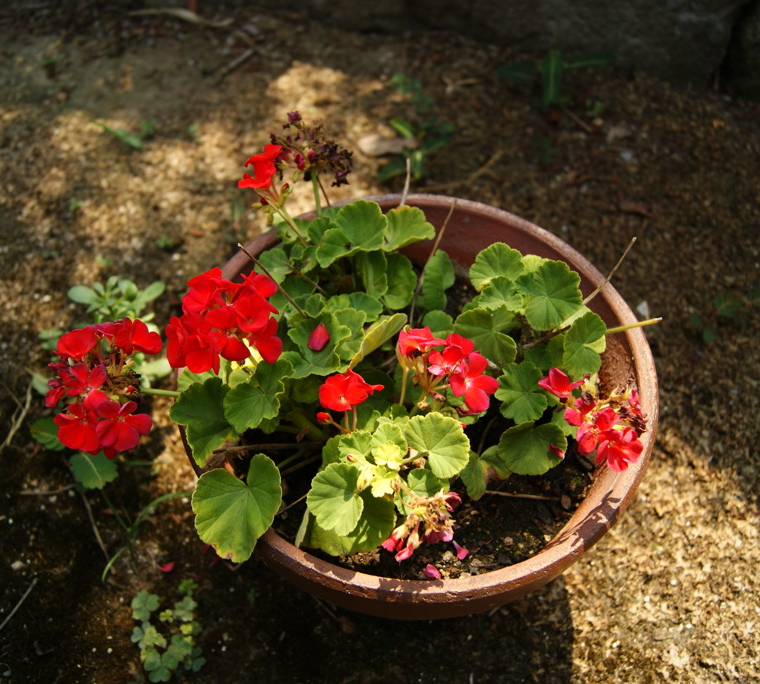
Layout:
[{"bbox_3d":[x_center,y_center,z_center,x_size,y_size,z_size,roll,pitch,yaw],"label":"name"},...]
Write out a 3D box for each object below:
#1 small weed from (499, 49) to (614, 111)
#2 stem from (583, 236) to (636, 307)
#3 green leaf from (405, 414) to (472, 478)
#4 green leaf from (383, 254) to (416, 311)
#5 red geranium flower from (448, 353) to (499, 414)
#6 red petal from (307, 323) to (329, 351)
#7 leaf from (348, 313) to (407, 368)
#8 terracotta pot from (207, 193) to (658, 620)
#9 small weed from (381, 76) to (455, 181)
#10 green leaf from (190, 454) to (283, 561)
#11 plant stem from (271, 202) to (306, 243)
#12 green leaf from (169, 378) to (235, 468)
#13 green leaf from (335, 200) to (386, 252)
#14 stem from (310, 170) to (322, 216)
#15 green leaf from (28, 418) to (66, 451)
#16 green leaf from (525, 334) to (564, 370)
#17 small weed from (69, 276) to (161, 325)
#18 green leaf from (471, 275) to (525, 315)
[{"bbox_3d":[0.227,-0.339,0.995,0.145,0.040,0.080,3,53,0],"label":"small weed"},{"bbox_3d":[0.179,-0.055,0.601,0.009,0.068,0.006,38,24,10],"label":"stem"},{"bbox_3d":[0.039,0.072,0.533,0.044,0.014,0.045,-3,70,-8],"label":"green leaf"},{"bbox_3d":[0.015,-0.051,0.641,0.031,0.049,0.012,2,22,0],"label":"green leaf"},{"bbox_3d":[0.067,0.030,0.554,0.035,0.041,0.017,-8,18,-10],"label":"red geranium flower"},{"bbox_3d":[-0.046,-0.004,0.574,0.015,0.006,0.020,20,71,7],"label":"red petal"},{"bbox_3d":[-0.002,-0.001,0.584,0.055,0.044,0.016,-31,97,-10],"label":"leaf"},{"bbox_3d":[0.028,0.067,0.718,0.402,0.180,0.402,1,53,-2],"label":"terracotta pot"},{"bbox_3d":[0.051,-0.303,1.084,0.107,0.050,0.177,4,53,0],"label":"small weed"},{"bbox_3d":[-0.098,0.113,0.524,0.058,0.017,0.067,16,78,12],"label":"green leaf"},{"bbox_3d":[-0.083,-0.110,0.706,0.006,0.048,0.006,-43,26,1],"label":"plant stem"},{"bbox_3d":[-0.131,0.060,0.565,0.044,0.019,0.059,1,81,20],"label":"green leaf"},{"bbox_3d":[-0.018,-0.103,0.692,0.055,0.040,0.036,4,53,0],"label":"green leaf"},{"bbox_3d":[-0.053,-0.125,0.640,0.005,0.050,0.005,-3,49,4],"label":"stem"},{"bbox_3d":[-0.281,0.079,0.660,0.042,0.011,0.033,7,61,-5],"label":"green leaf"},{"bbox_3d":[0.126,0.008,0.584,0.034,0.012,0.034,17,74,11],"label":"green leaf"},{"bbox_3d":[-0.258,-0.036,0.750,0.090,0.042,0.058,3,53,0],"label":"small weed"},{"bbox_3d":[0.094,-0.038,0.619,0.042,0.012,0.034,-5,68,-3],"label":"green leaf"}]

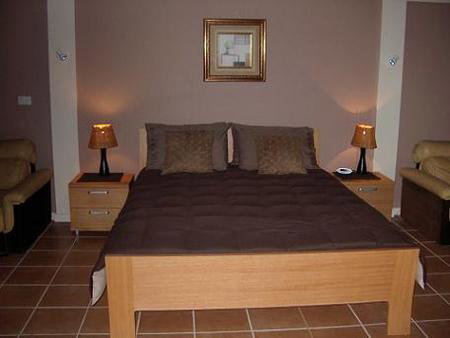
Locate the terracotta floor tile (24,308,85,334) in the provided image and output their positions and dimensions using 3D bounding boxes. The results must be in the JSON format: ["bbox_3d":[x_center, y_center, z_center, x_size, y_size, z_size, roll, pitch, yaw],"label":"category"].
[{"bbox_3d":[-0.979,0.884,2.865,0.325,0.010,0.325,0,12,-5],"label":"terracotta floor tile"}]

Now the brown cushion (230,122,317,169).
[{"bbox_3d":[0.449,-0.185,4.440,0.720,0.450,0.170,0,-5,-5],"label":"brown cushion"}]

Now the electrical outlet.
[{"bbox_3d":[-1.833,-0.624,4.532,0.120,0.080,0.012,0,12,-5],"label":"electrical outlet"}]

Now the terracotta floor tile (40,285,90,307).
[{"bbox_3d":[-0.996,0.807,3.131,0.320,0.010,0.320,0,12,-5],"label":"terracotta floor tile"}]

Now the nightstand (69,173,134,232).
[{"bbox_3d":[-1.084,0.319,4.446,0.515,0.487,0.450,0,12,-5],"label":"nightstand"}]

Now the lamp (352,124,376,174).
[{"bbox_3d":[1.286,-0.181,4.579,0.250,0.470,0.250,0,12,-5],"label":"lamp"}]

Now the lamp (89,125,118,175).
[{"bbox_3d":[-1.097,-0.171,4.487,0.262,0.463,0.262,0,12,-5],"label":"lamp"}]

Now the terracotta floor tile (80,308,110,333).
[{"bbox_3d":[-0.664,0.889,2.891,0.325,0.010,0.325,0,12,-5],"label":"terracotta floor tile"}]

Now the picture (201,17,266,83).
[{"bbox_3d":[0.093,-1.059,4.417,0.572,0.572,0.035,0,12,-5],"label":"picture"}]

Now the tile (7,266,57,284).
[{"bbox_3d":[-1.332,0.740,3.421,0.320,0.010,0.320,0,12,-5],"label":"tile"}]

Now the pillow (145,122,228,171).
[{"bbox_3d":[-0.331,-0.190,4.380,0.720,0.450,0.170,0,-5,-5],"label":"pillow"}]

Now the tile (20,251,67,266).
[{"bbox_3d":[-1.365,0.678,3.738,0.320,0.010,0.320,0,12,-5],"label":"tile"}]

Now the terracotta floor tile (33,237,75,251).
[{"bbox_3d":[-1.415,0.629,4.126,0.325,0.010,0.325,0,12,-5],"label":"terracotta floor tile"}]

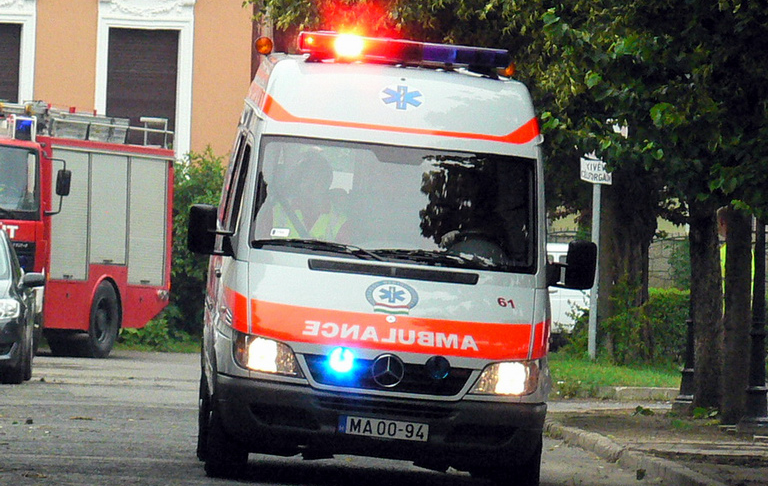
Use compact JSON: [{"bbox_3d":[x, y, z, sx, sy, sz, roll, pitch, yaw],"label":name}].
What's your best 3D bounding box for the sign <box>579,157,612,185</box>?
[{"bbox_3d":[2.519,-0.848,60.500,0.400,0.270,0.030,5,0,3],"label":"sign"}]

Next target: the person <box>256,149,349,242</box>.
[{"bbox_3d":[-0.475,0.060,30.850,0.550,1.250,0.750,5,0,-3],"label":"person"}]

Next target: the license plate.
[{"bbox_3d":[-0.001,1.072,29.450,0.520,0.110,0.015,5,-6,-3],"label":"license plate"}]

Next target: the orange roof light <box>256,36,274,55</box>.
[{"bbox_3d":[-0.784,-1.297,33.500,0.120,0.120,0.100,5,0,-3],"label":"orange roof light"}]

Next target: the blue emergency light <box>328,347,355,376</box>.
[{"bbox_3d":[-0.246,0.686,29.550,0.138,0.138,0.080,5,0,-3],"label":"blue emergency light"}]

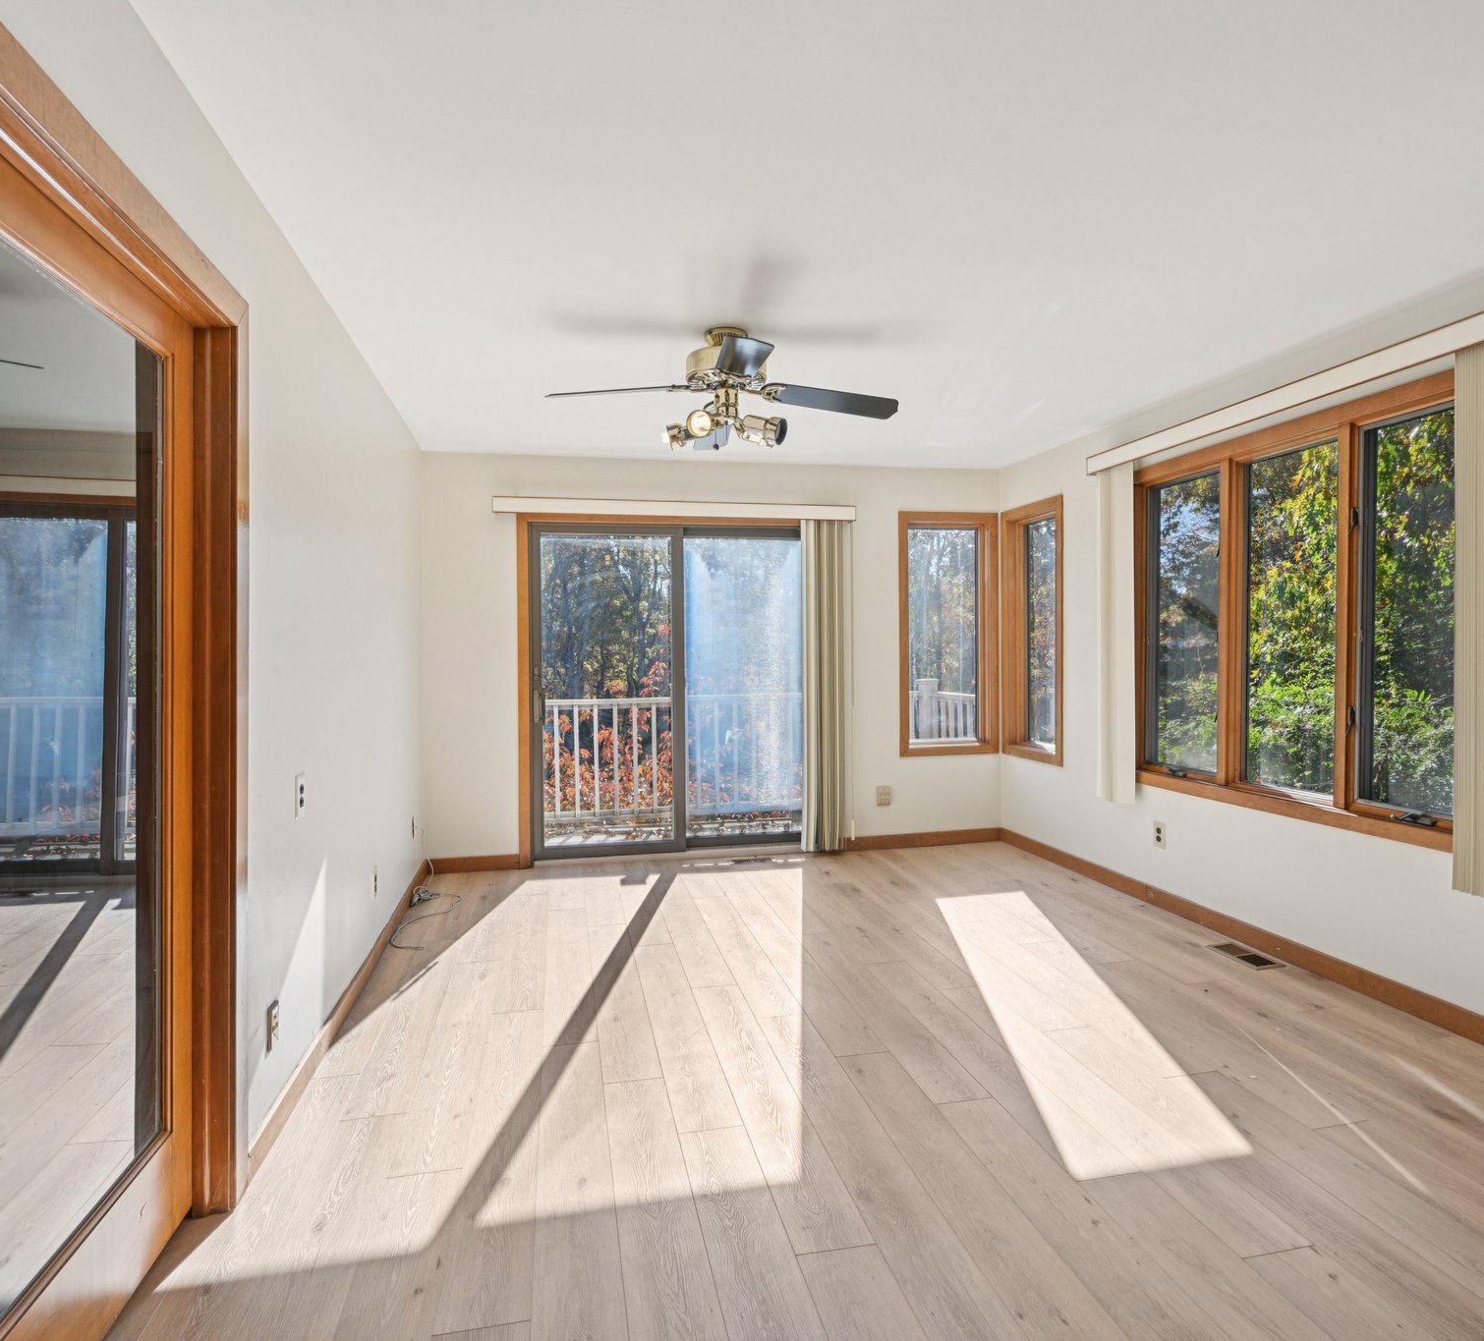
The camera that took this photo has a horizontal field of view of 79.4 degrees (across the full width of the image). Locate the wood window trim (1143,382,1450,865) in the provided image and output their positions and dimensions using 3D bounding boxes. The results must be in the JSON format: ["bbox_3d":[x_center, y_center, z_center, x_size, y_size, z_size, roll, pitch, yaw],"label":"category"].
[{"bbox_3d":[2.210,-0.205,3.645,0.110,1.585,1.830,-1,1,-12],"label":"wood window trim"}]

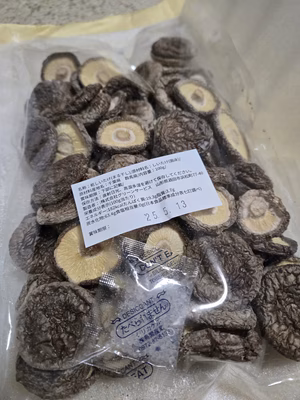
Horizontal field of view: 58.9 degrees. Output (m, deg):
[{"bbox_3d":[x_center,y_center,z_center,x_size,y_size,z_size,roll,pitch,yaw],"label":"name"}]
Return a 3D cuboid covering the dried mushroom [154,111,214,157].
[{"bbox_3d":[0.027,-0.050,0.206,0.045,0.025,0.043,0,60,1],"label":"dried mushroom"}]

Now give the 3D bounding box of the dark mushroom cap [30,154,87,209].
[{"bbox_3d":[-0.058,-0.012,0.171,0.040,0.020,0.036,-37,51,-5],"label":"dark mushroom cap"}]

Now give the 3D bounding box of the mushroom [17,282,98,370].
[{"bbox_3d":[-0.046,0.062,0.131,0.038,0.022,0.038,6,64,-13],"label":"mushroom"}]

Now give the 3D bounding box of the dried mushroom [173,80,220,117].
[{"bbox_3d":[0.036,-0.082,0.225,0.042,0.019,0.041,0,65,-21],"label":"dried mushroom"}]

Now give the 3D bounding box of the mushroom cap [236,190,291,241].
[{"bbox_3d":[0.076,0.010,0.179,0.035,0.021,0.035,0,81,30],"label":"mushroom cap"}]

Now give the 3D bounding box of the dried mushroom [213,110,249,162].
[{"bbox_3d":[0.062,-0.048,0.216,0.045,0.020,0.045,0,68,-42],"label":"dried mushroom"}]

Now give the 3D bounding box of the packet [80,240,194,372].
[{"bbox_3d":[-0.005,0.050,0.133,0.046,0.009,0.055,13,66,6],"label":"packet"}]

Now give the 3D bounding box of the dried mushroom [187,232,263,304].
[{"bbox_3d":[0.045,0.043,0.164,0.046,0.024,0.045,0,61,-3],"label":"dried mushroom"}]

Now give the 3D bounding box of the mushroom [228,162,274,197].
[{"bbox_3d":[0.068,-0.014,0.178,0.032,0.018,0.032,7,52,-9],"label":"mushroom"}]

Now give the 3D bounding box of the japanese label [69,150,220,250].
[{"bbox_3d":[-0.003,-0.003,0.175,0.090,0.003,0.045,-17,68,-7],"label":"japanese label"}]

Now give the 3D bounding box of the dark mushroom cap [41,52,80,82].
[{"bbox_3d":[-0.084,-0.122,0.251,0.036,0.018,0.035,0,102,-13],"label":"dark mushroom cap"}]

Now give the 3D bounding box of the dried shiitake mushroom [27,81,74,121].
[{"bbox_3d":[-0.076,-0.079,0.208,0.035,0.020,0.035,0,77,0],"label":"dried shiitake mushroom"}]

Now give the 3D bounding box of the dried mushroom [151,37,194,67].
[{"bbox_3d":[0.020,-0.133,0.237,0.037,0.017,0.037,0,67,0],"label":"dried mushroom"}]

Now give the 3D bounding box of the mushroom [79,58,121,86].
[{"bbox_3d":[-0.042,-0.106,0.224,0.036,0.020,0.036,-8,102,-4],"label":"mushroom"}]

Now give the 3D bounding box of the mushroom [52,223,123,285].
[{"bbox_3d":[-0.035,0.030,0.151,0.037,0.022,0.037,2,85,-19],"label":"mushroom"}]

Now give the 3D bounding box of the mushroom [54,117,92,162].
[{"bbox_3d":[-0.054,-0.042,0.189,0.035,0.021,0.035,36,108,16],"label":"mushroom"}]

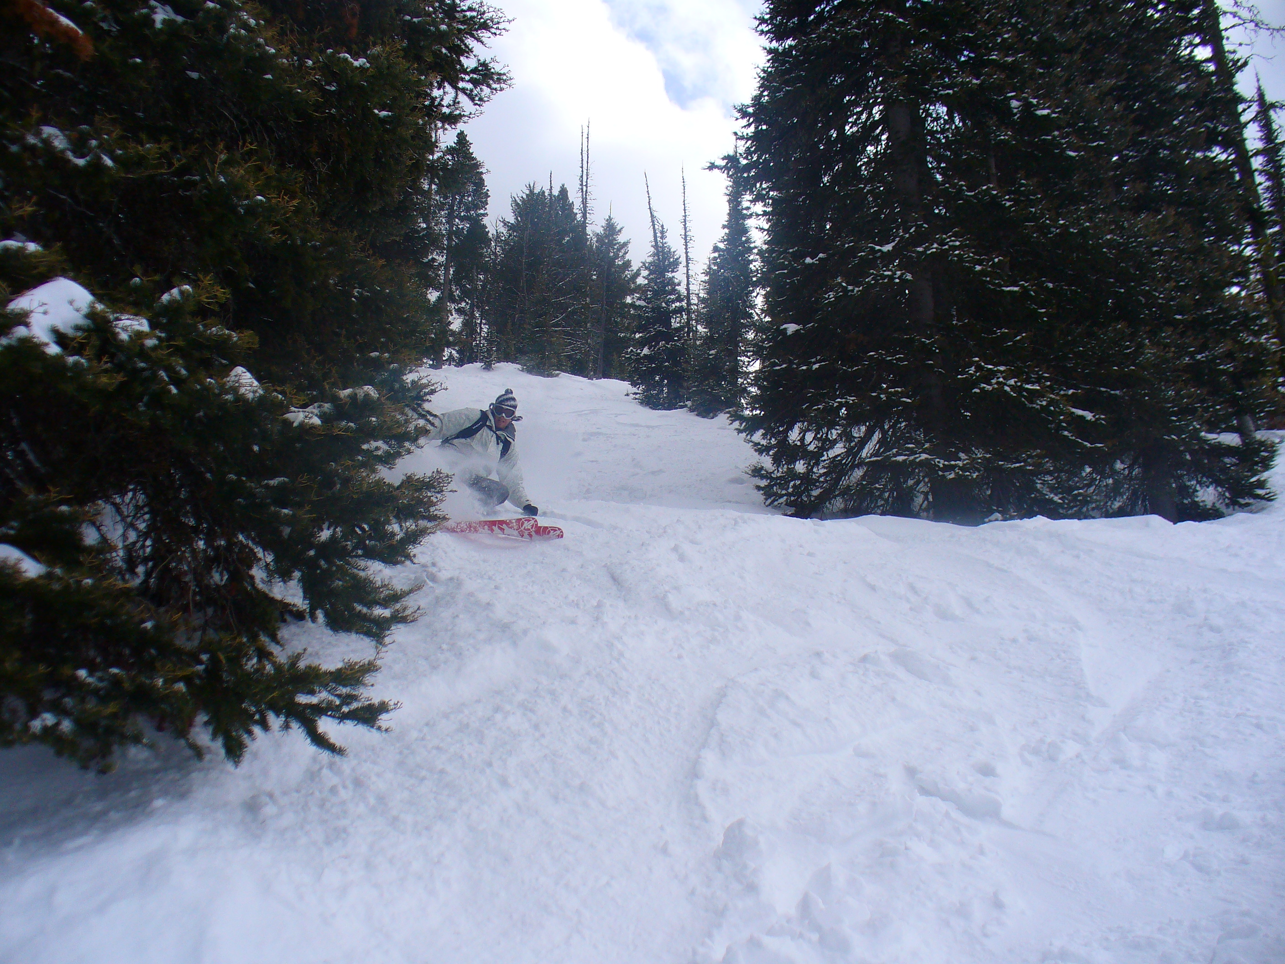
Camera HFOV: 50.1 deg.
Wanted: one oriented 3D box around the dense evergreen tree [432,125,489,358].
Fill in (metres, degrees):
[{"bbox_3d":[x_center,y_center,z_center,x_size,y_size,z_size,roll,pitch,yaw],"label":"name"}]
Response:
[{"bbox_3d":[-6.265,-8.133,46.711,2.300,9.137,2.300,0,-22,0],"label":"dense evergreen tree"}]

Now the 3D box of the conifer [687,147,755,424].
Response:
[{"bbox_3d":[2.236,-5.539,37.542,2.100,8.231,2.100,0,-22,0],"label":"conifer"}]

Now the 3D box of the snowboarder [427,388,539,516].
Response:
[{"bbox_3d":[-1.228,-0.201,10.400,0.880,0.980,0.750,8,-23,-19],"label":"snowboarder"}]

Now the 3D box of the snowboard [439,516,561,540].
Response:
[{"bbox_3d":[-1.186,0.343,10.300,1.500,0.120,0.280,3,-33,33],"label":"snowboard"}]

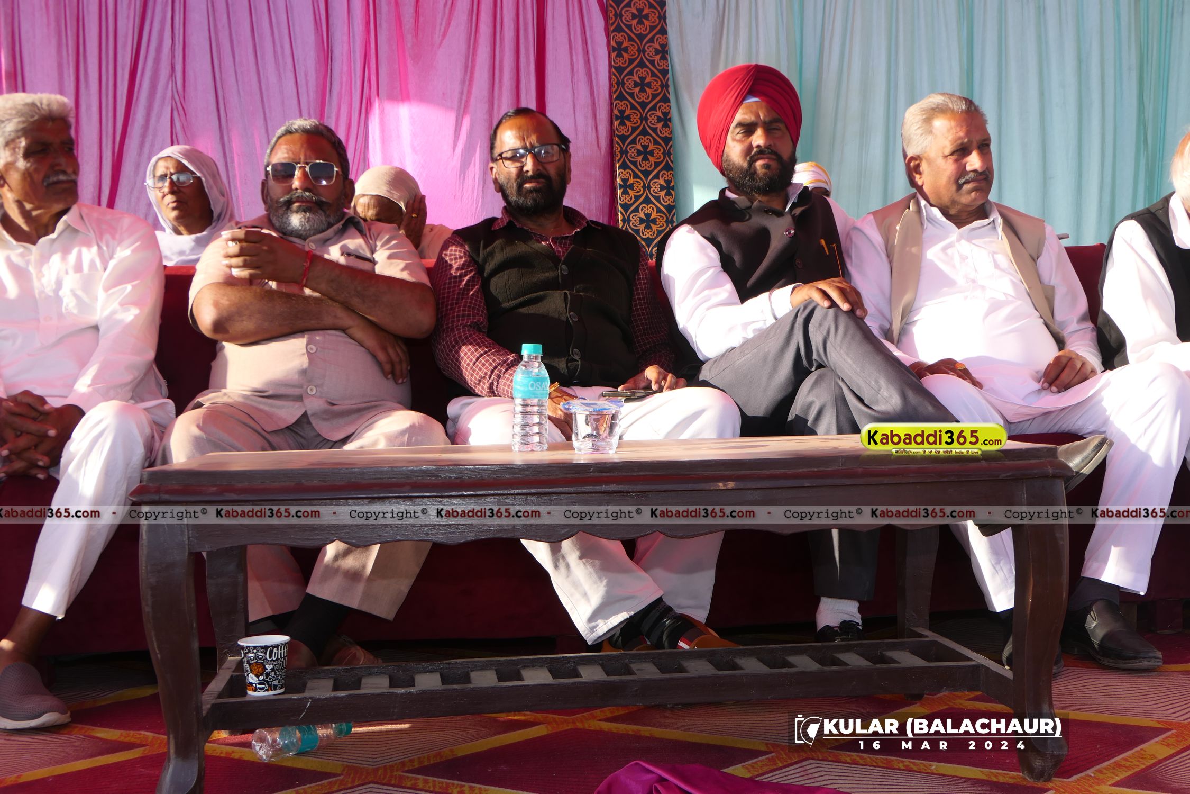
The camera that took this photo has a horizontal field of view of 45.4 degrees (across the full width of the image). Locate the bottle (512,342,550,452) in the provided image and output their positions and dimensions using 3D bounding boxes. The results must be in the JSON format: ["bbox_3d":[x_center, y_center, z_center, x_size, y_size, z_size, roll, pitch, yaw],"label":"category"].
[{"bbox_3d":[-0.094,0.001,2.090,0.053,0.158,0.053,0,0,0],"label":"bottle"}]

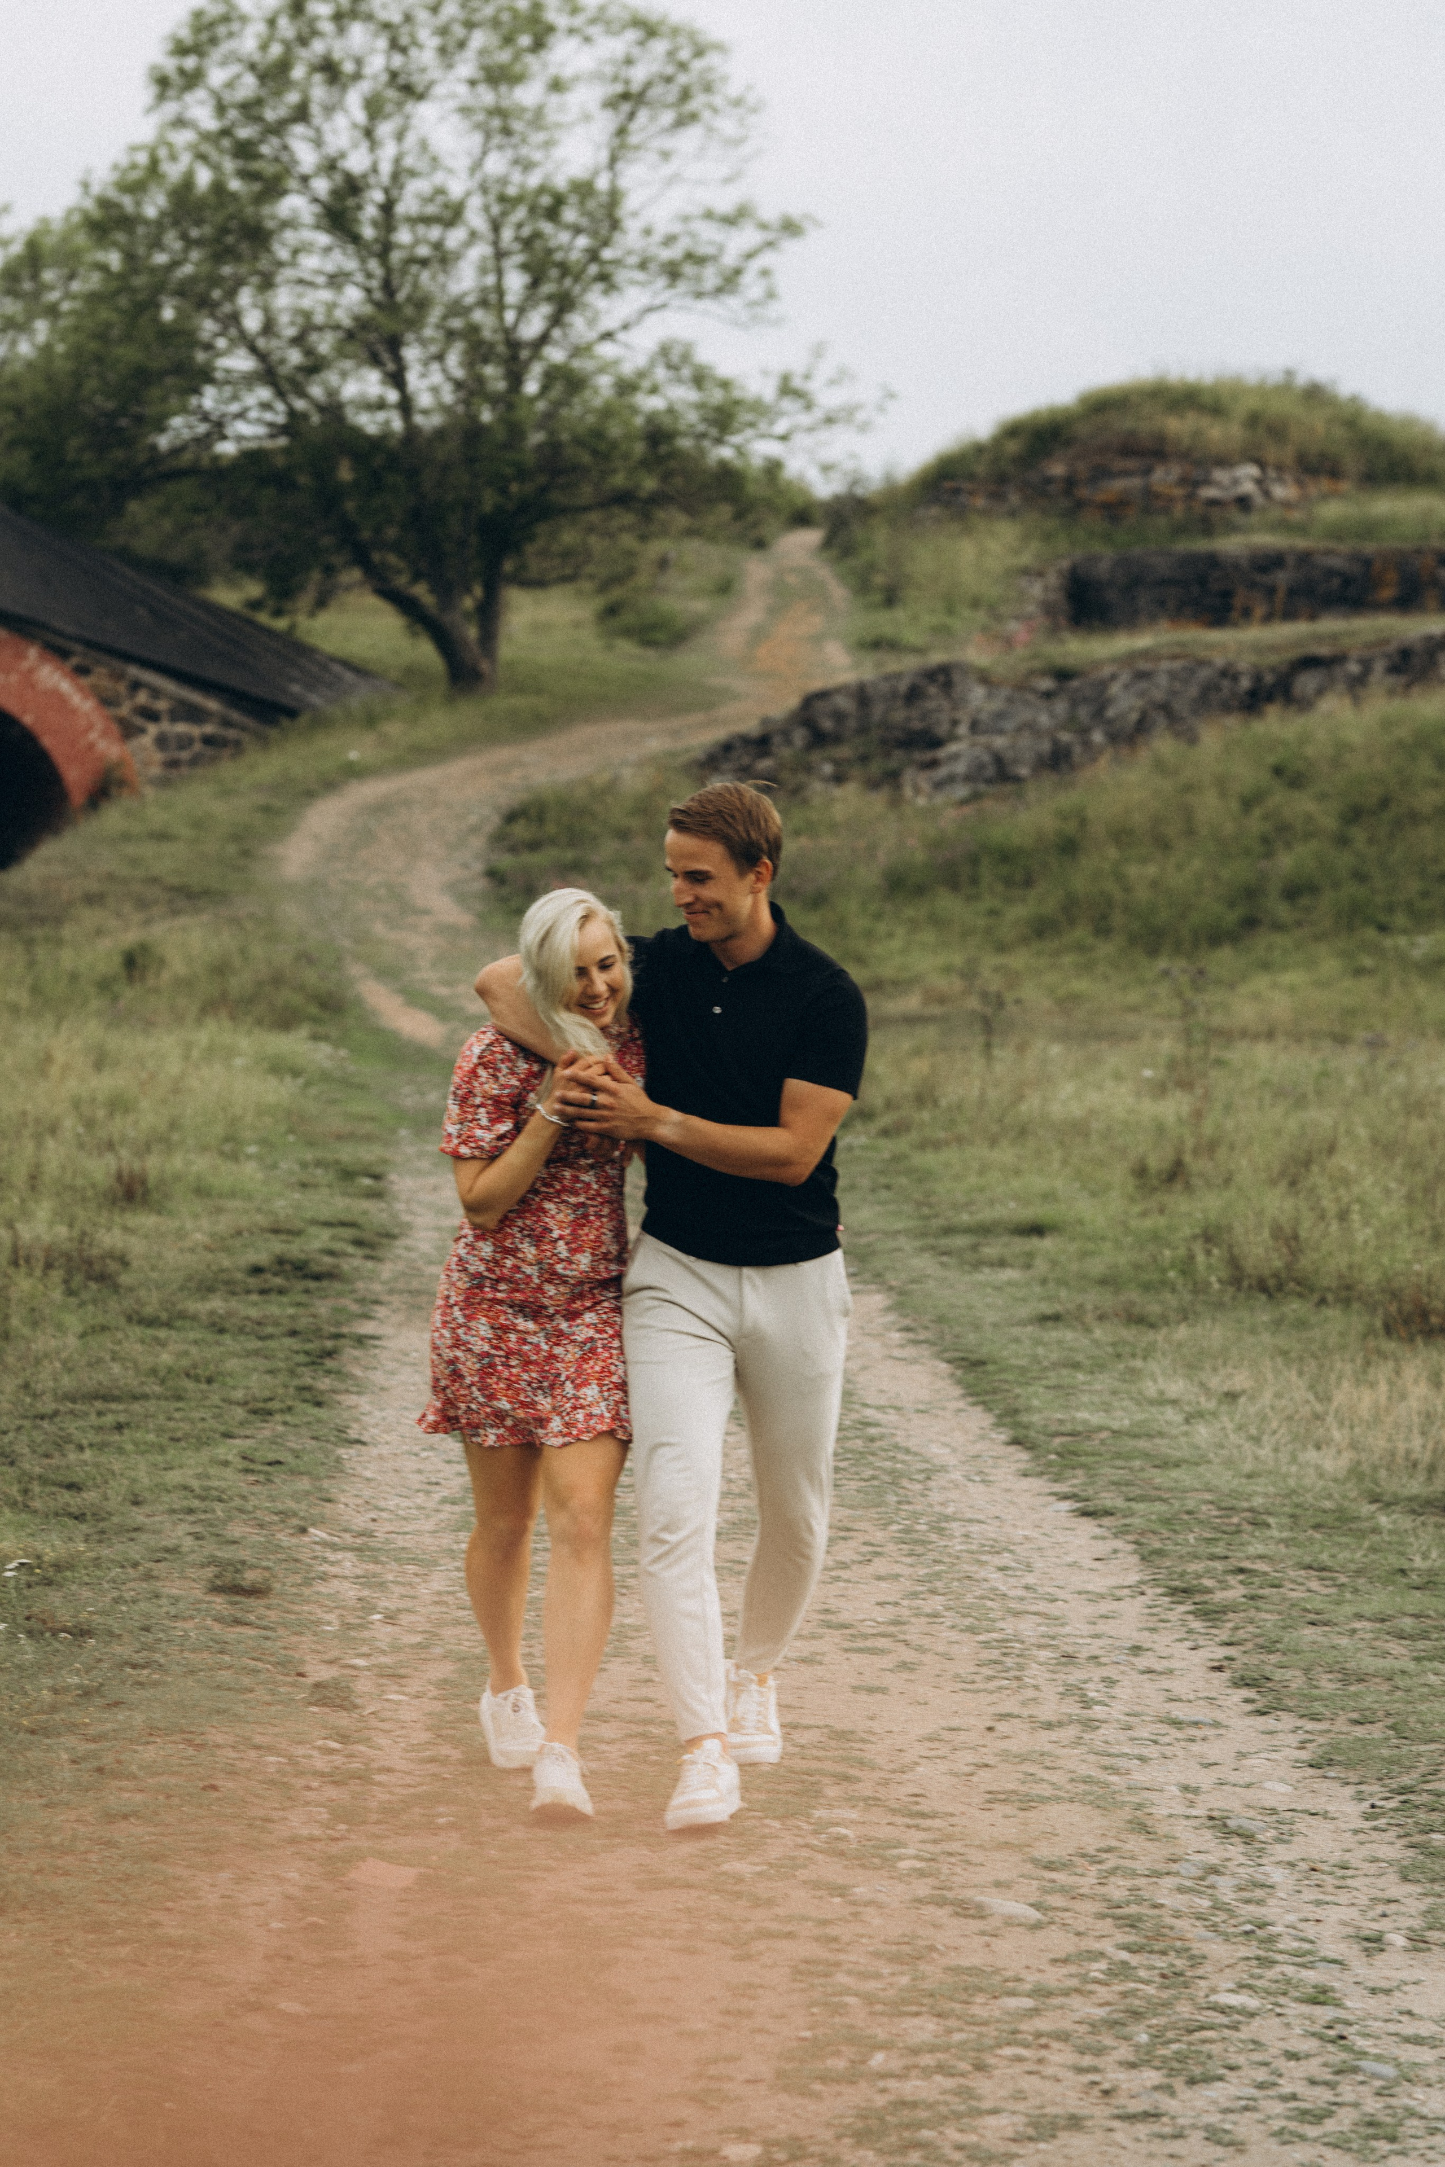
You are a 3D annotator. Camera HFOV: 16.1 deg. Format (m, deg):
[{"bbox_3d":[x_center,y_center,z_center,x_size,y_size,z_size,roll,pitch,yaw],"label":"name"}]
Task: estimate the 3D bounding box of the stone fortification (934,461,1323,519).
[{"bbox_3d":[4.977,-7.181,62.000,4.700,0.720,1.600,0,2,7],"label":"stone fortification"}]

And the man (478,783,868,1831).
[{"bbox_3d":[-0.088,0.362,9.080,0.660,1.800,0.750,0,2,12],"label":"man"}]

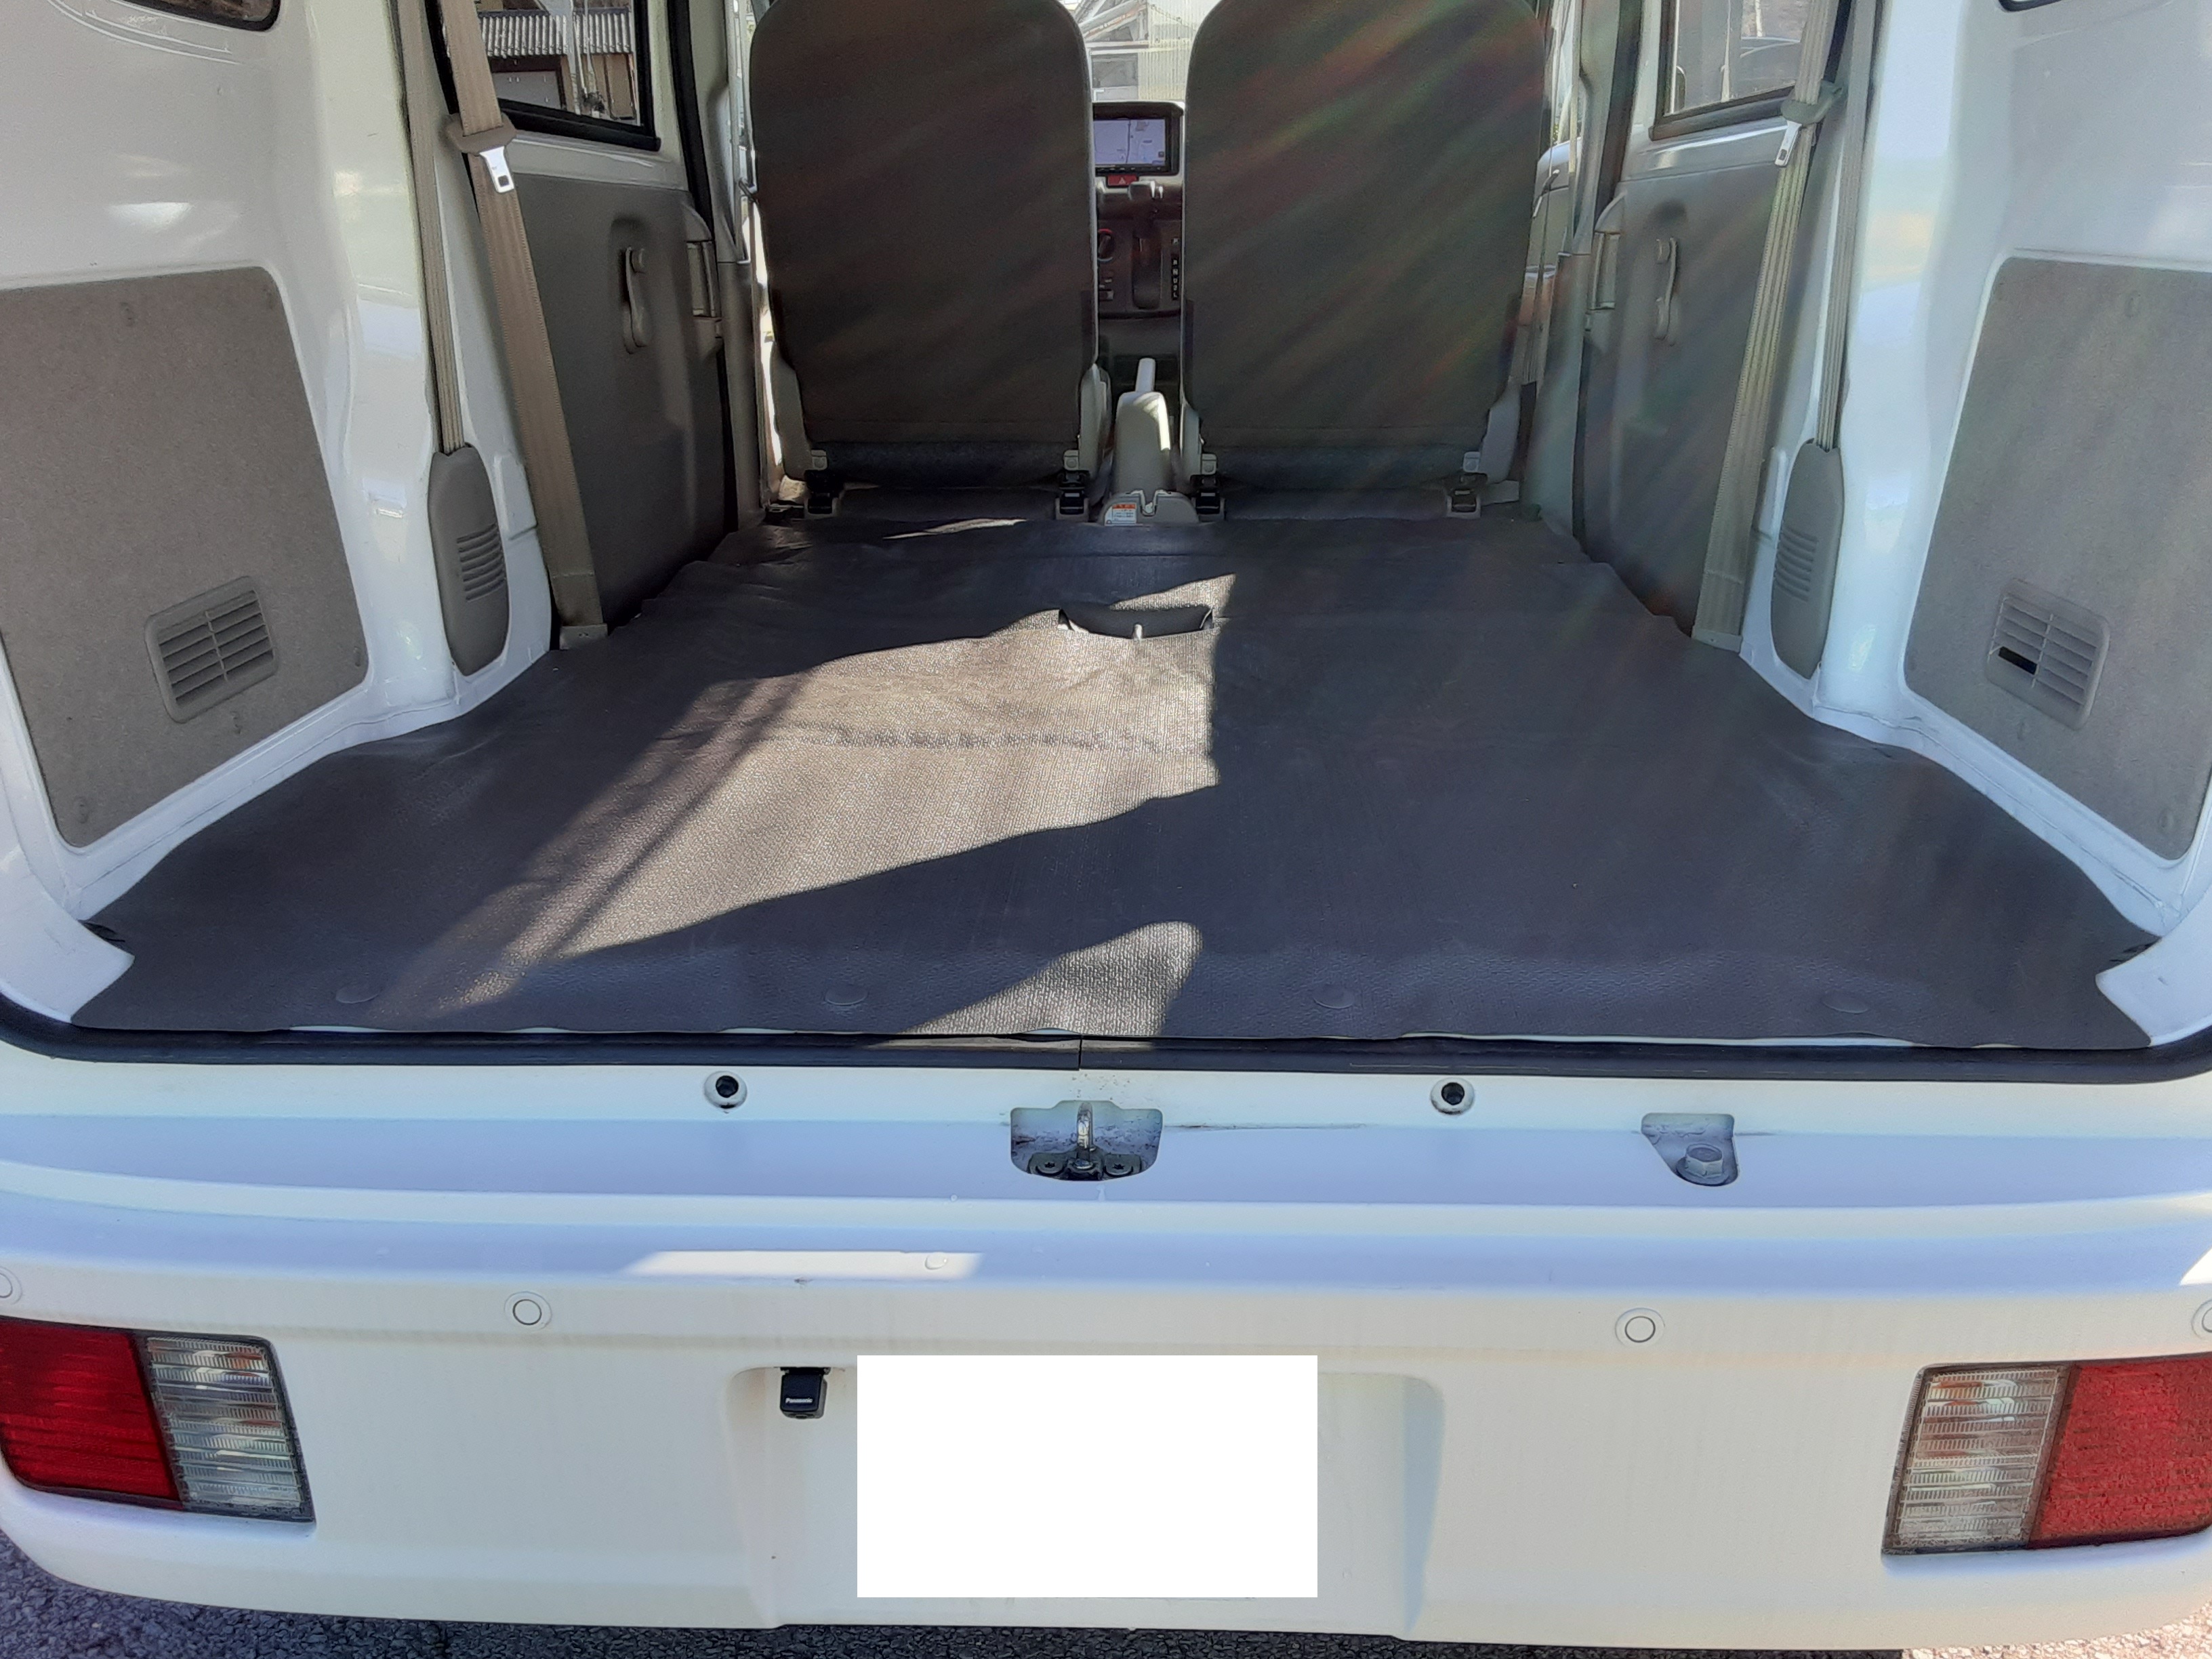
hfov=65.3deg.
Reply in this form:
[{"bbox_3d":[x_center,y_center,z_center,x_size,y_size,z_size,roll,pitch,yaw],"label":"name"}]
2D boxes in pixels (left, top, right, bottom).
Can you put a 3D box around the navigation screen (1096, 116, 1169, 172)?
[{"bbox_3d":[0.039,-1.334,3.360,0.175,0.105,0.030,0,12,2],"label":"navigation screen"}]

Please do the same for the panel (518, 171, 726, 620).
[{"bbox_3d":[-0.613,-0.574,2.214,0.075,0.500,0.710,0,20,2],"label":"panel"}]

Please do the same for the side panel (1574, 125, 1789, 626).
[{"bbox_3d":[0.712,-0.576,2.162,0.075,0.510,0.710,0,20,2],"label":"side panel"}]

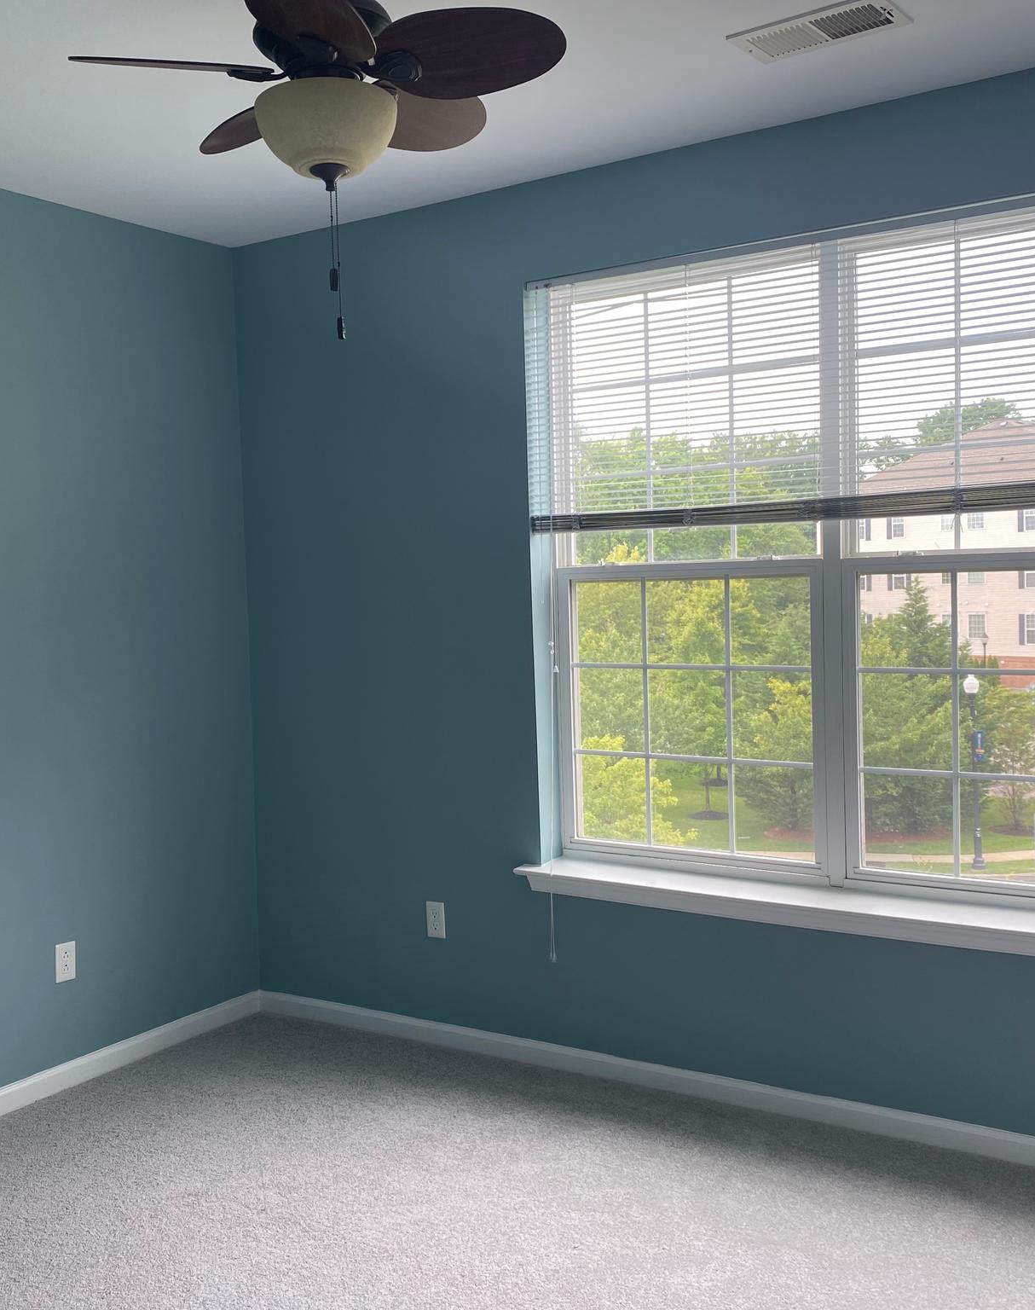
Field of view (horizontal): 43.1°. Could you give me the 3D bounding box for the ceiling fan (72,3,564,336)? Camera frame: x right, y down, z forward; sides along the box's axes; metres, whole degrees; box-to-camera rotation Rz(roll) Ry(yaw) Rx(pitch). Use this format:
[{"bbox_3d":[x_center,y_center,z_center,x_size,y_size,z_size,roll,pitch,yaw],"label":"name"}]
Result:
[{"bbox_3d":[-0.359,-0.969,2.504,0.920,0.723,0.920,1,4,33],"label":"ceiling fan"}]

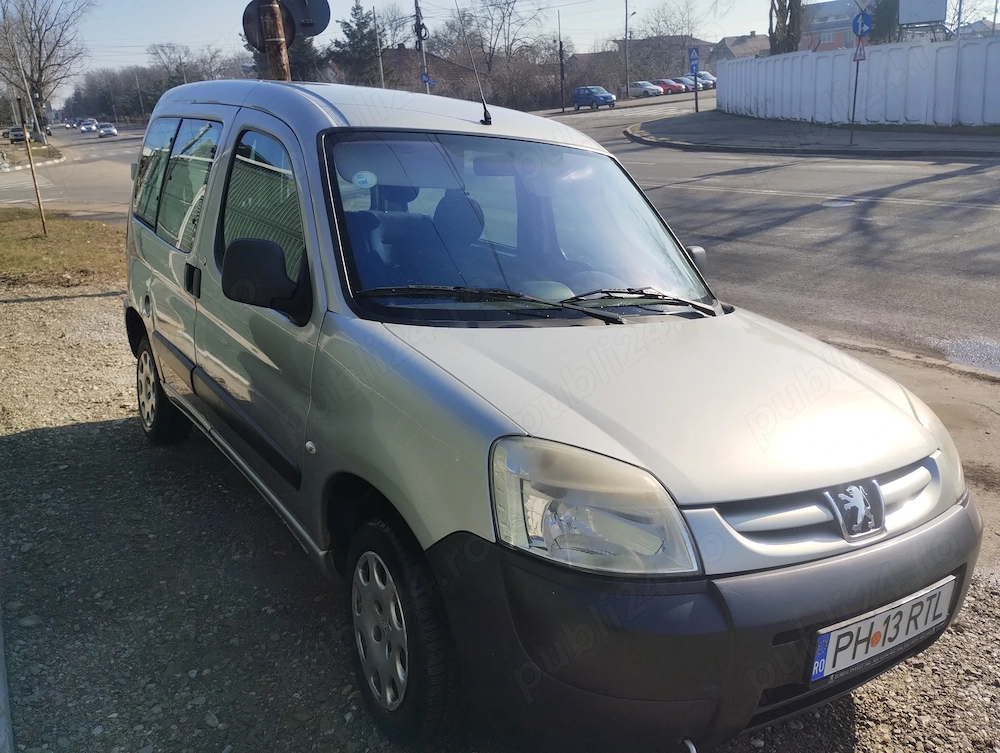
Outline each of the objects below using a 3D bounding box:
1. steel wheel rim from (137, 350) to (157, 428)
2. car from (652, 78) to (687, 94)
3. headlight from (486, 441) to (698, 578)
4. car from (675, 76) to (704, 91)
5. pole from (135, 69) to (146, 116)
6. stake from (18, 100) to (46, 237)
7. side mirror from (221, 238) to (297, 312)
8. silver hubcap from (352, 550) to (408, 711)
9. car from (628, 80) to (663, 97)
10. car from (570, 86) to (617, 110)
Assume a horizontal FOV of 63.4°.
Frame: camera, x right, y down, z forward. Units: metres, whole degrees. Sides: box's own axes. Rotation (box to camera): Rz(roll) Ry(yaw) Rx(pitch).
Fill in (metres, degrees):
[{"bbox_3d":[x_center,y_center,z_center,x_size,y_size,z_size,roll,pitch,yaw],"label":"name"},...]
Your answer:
[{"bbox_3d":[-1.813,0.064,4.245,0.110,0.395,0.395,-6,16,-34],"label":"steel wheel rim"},{"bbox_3d":[17.150,-29.850,83.400,1.750,1.420,4.250,-13,21,-25],"label":"car"},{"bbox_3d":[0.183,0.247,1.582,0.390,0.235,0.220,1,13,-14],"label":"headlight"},{"bbox_3d":[19.750,-31.250,86.800,1.750,1.430,4.300,-13,21,-23],"label":"car"},{"bbox_3d":[-53.771,-41.787,121.793,0.280,8.200,0.280,-4,19,0],"label":"pole"},{"bbox_3d":[-7.030,-3.137,12.189,0.045,2.010,0.045,-1,18,0],"label":"stake"},{"bbox_3d":[-0.686,-0.285,2.324,0.210,0.215,0.120,-3,14,-28],"label":"side mirror"},{"bbox_3d":[-0.297,0.643,2.066,0.045,0.396,0.396,-3,14,-29],"label":"silver hubcap"},{"bbox_3d":[14.050,-28.200,79.600,1.770,1.460,4.500,-14,22,-26],"label":"car"},{"bbox_3d":[6.840,-20.200,58.650,1.610,1.590,3.770,-14,22,-26],"label":"car"}]

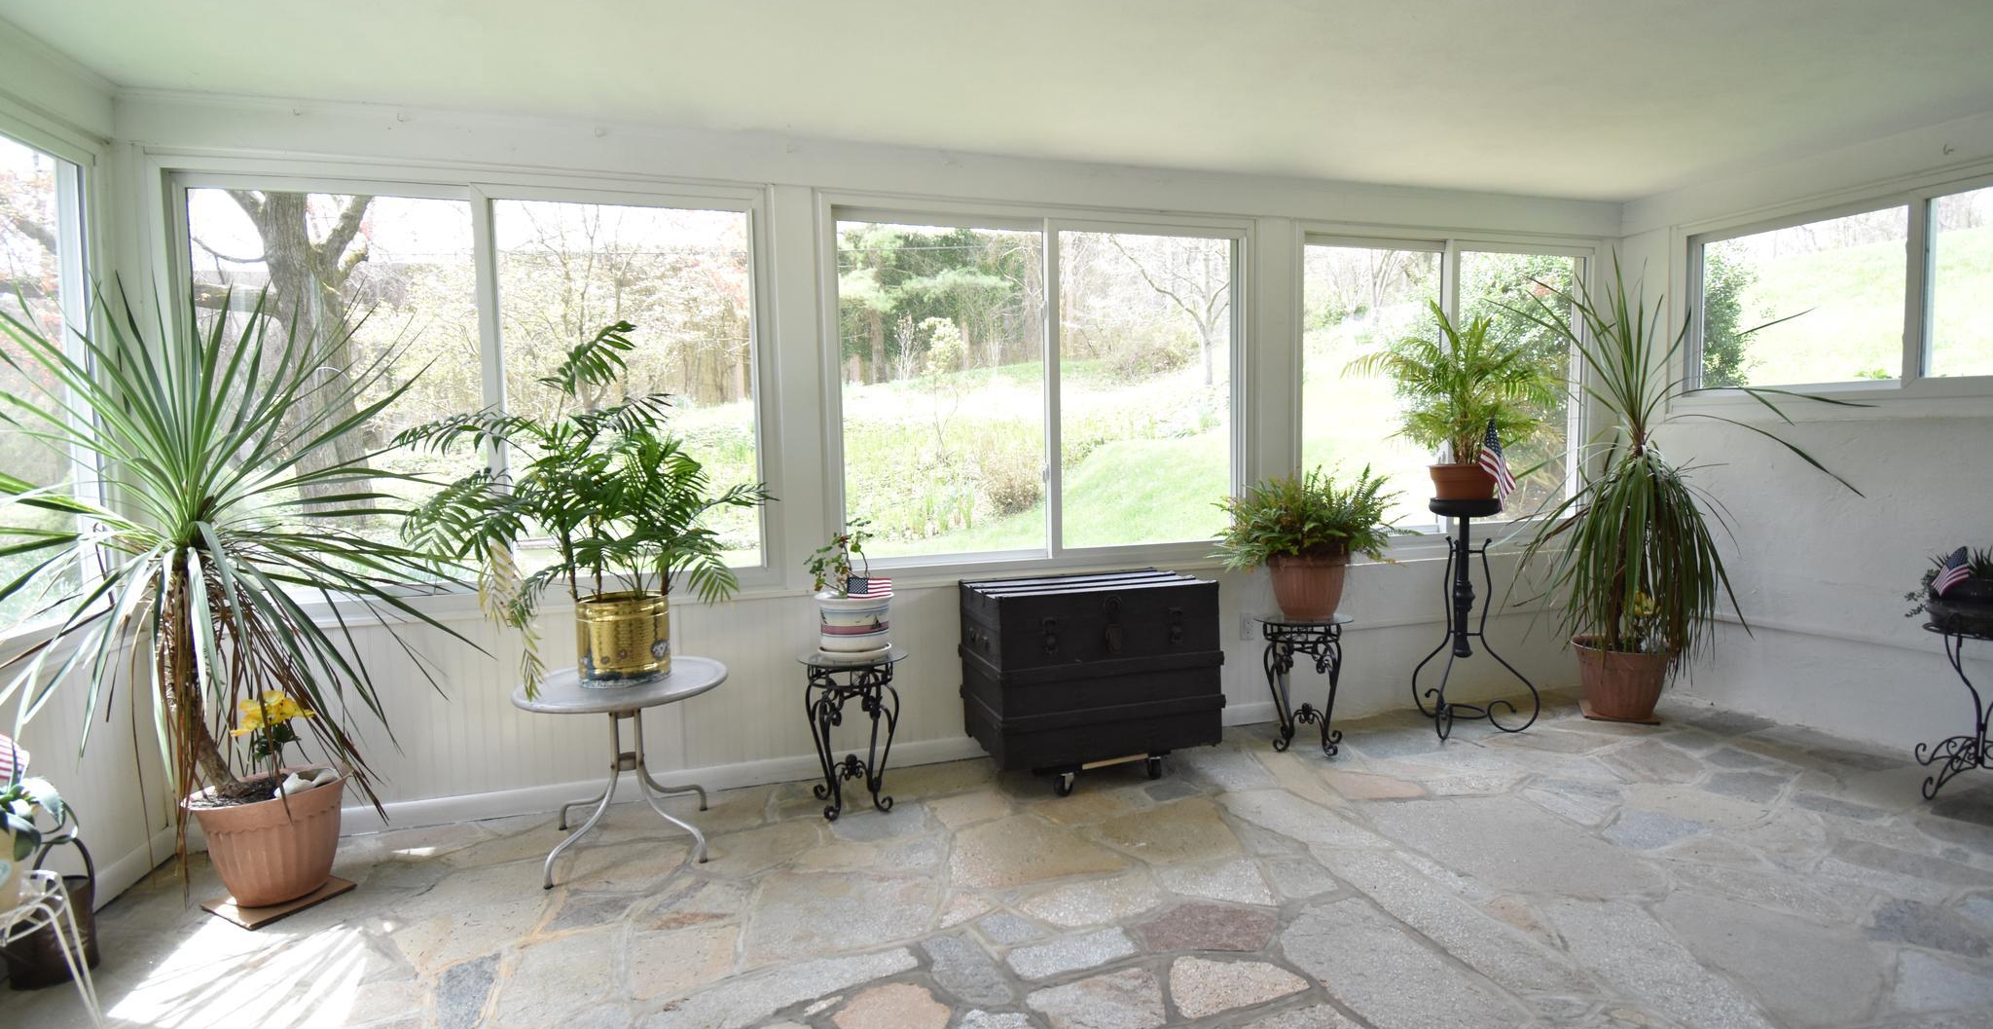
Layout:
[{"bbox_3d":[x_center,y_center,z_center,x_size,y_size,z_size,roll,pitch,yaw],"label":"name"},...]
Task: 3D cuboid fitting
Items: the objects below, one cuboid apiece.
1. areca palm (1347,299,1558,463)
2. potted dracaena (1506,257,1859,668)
[{"bbox_3d":[1.811,-0.476,3.314,0.757,0.746,0.689,-2,3,-15],"label":"areca palm"},{"bbox_3d":[2.747,-0.141,3.565,1.054,2.009,0.967,-2,4,-15],"label":"potted dracaena"}]

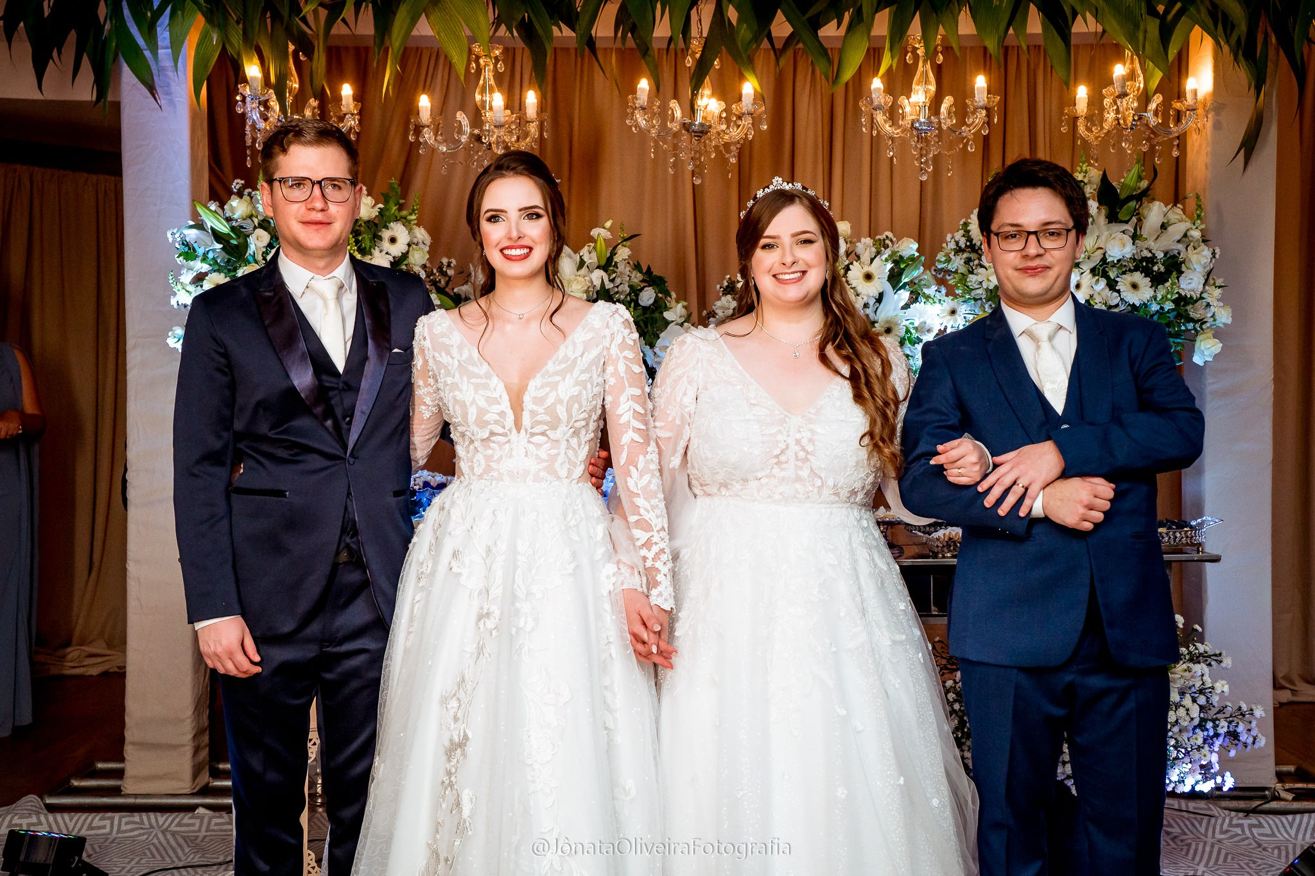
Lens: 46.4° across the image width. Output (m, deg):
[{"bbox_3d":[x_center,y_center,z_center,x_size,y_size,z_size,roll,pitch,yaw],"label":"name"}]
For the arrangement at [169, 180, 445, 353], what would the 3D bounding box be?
[{"bbox_3d":[-1.024,-0.495,4.450,0.800,0.520,0.520,0,1,0],"label":"arrangement"}]

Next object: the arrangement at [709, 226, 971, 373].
[{"bbox_3d":[0.511,-0.404,4.400,0.720,0.440,0.460,0,1,0],"label":"arrangement"}]

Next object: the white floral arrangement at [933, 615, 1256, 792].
[{"bbox_3d":[1.369,0.827,4.750,0.980,0.550,0.550,0,1,0],"label":"white floral arrangement"}]

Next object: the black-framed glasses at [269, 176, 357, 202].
[{"bbox_3d":[-0.612,-0.431,2.727,0.142,0.046,0.145,0,1,-16],"label":"black-framed glasses"}]

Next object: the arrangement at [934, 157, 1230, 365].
[{"bbox_3d":[1.229,-0.507,4.450,0.820,0.600,0.550,0,1,0],"label":"arrangement"}]

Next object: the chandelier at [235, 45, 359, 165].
[{"bbox_3d":[-1.200,-1.107,5.100,0.420,0.450,0.420,0,1,0],"label":"chandelier"}]

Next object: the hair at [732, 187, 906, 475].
[{"bbox_3d":[0.286,-0.189,2.710,0.290,0.490,0.270,0,1,5],"label":"hair"}]

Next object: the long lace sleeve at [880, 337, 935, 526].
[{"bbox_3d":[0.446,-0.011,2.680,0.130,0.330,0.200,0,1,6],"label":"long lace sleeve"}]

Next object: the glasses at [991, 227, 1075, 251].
[{"bbox_3d":[0.652,-0.338,2.668,0.144,0.042,0.145,-3,1,13],"label":"glasses"}]

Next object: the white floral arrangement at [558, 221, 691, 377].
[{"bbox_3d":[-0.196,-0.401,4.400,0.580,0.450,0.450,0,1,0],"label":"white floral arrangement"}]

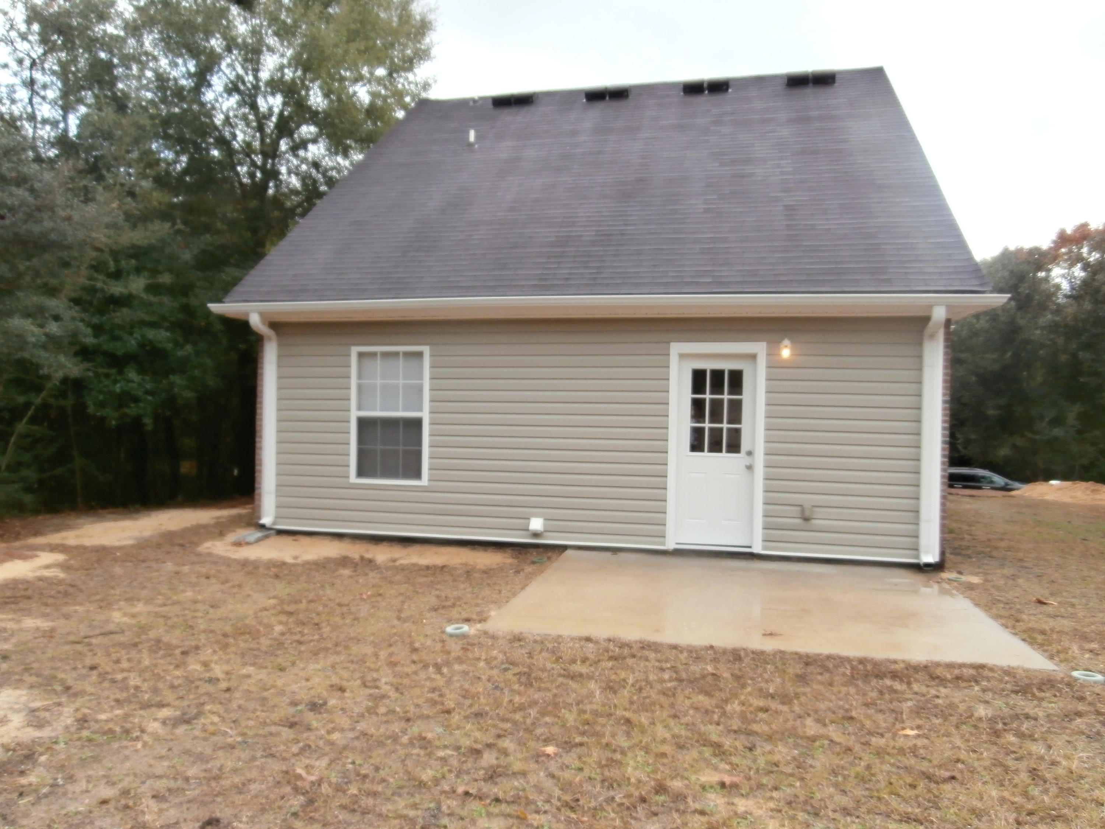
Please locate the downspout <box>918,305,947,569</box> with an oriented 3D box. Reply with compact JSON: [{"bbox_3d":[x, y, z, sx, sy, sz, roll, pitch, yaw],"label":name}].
[{"bbox_3d":[3.637,0.236,7.333,0.106,2.505,0.353,1,1,12],"label":"downspout"}]

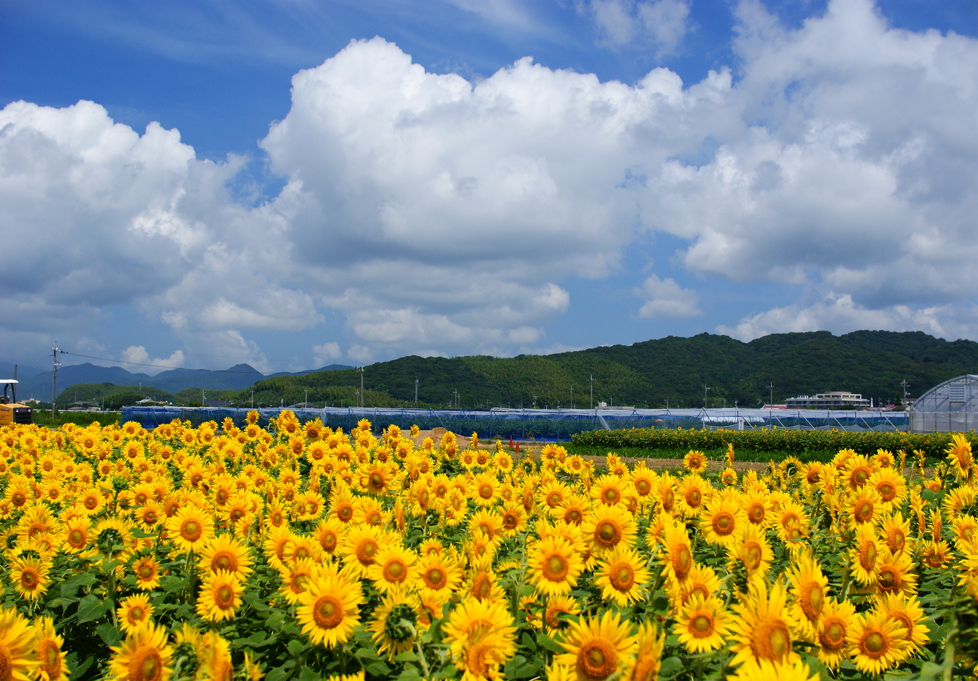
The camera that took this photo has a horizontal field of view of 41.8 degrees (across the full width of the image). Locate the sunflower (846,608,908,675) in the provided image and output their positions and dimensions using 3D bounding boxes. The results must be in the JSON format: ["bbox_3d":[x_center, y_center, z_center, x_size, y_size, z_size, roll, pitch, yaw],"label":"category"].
[{"bbox_3d":[1.156,0.898,3.814,0.185,0.194,0.076,-1,2,12],"label":"sunflower"}]

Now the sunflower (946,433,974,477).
[{"bbox_3d":[2.171,0.526,5.900,0.190,0.205,0.075,3,-4,-42],"label":"sunflower"}]

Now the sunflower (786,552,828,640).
[{"bbox_3d":[0.819,0.661,3.300,0.075,0.220,0.180,-13,-11,41],"label":"sunflower"}]

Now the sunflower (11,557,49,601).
[{"bbox_3d":[-1.773,0.921,4.950,0.165,0.170,0.065,1,-3,-15],"label":"sunflower"}]

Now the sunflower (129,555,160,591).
[{"bbox_3d":[-1.426,0.963,5.310,0.130,0.150,0.060,1,-12,-21],"label":"sunflower"}]

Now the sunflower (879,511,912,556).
[{"bbox_3d":[1.755,0.840,5.509,0.205,0.210,0.080,1,-14,-24],"label":"sunflower"}]

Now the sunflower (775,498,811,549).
[{"bbox_3d":[1.469,0.884,6.211,0.185,0.223,0.082,0,5,-5],"label":"sunflower"}]

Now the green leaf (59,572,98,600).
[{"bbox_3d":[-1.733,1.034,5.400,0.160,0.100,0.110,0,-3,0],"label":"green leaf"}]

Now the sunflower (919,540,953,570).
[{"bbox_3d":[2.391,1.149,6.832,0.187,0.176,0.073,-1,22,14],"label":"sunflower"}]

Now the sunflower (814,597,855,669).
[{"bbox_3d":[0.997,0.845,3.700,0.185,0.205,0.075,1,-3,-10],"label":"sunflower"}]

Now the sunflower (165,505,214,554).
[{"bbox_3d":[-1.290,0.814,5.510,0.210,0.210,0.070,1,-10,-19],"label":"sunflower"}]

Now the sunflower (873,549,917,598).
[{"bbox_3d":[1.600,0.920,5.047,0.189,0.197,0.077,-2,11,35],"label":"sunflower"}]

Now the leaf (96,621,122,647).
[{"bbox_3d":[-1.439,1.111,4.850,0.110,0.105,0.060,1,-3,-10],"label":"leaf"}]

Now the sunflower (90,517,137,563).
[{"bbox_3d":[-1.631,0.866,5.554,0.204,0.200,0.081,0,2,-8],"label":"sunflower"}]

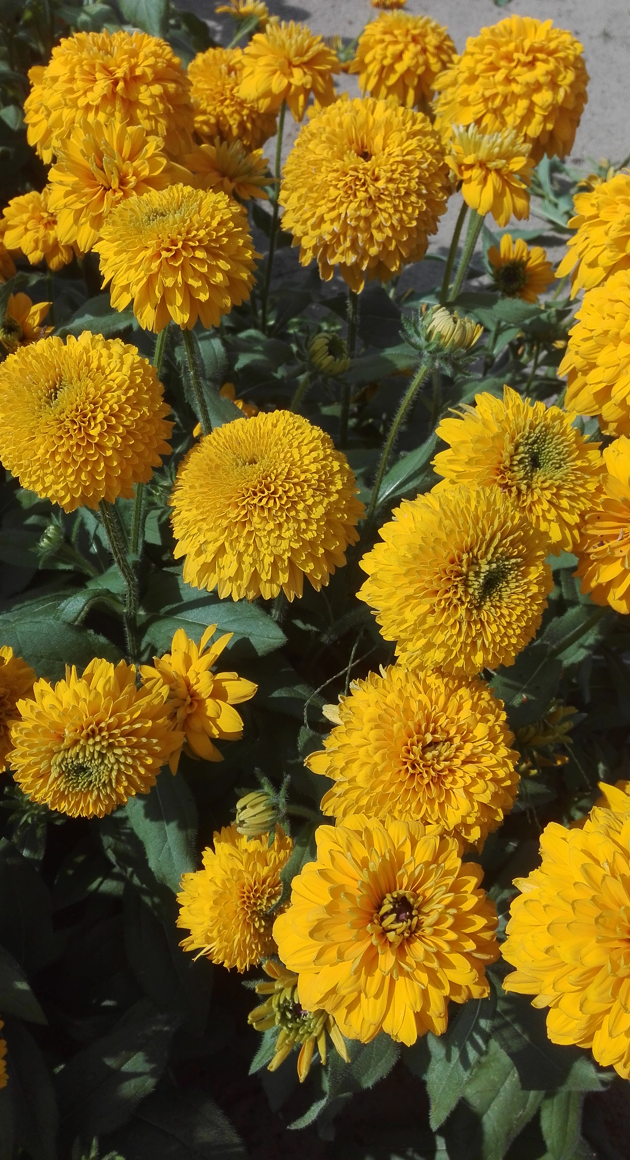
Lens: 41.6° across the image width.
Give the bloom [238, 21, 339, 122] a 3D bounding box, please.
[{"bbox_3d":[-0.016,-0.312,0.510,0.062,0.045,0.060,0,56,0],"label":"bloom"}]

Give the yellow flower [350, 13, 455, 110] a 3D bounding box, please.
[{"bbox_3d":[0.066,-0.390,0.628,0.080,0.056,0.080,0,65,-5],"label":"yellow flower"}]

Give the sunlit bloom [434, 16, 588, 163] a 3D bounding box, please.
[{"bbox_3d":[0.113,-0.281,0.475,0.084,0.066,0.080,0,67,0],"label":"sunlit bloom"}]

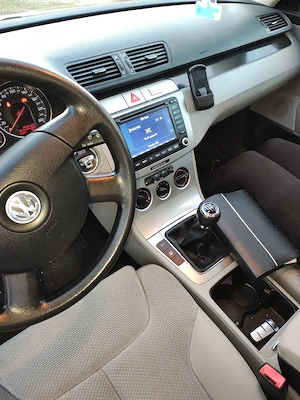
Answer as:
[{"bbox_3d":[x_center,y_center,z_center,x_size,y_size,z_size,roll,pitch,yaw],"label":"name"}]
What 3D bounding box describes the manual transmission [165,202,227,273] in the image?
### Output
[{"bbox_3d":[0.127,0.051,0.679,0.117,0.153,0.133,-28,52,-27],"label":"manual transmission"}]

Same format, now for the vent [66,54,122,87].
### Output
[{"bbox_3d":[-0.122,-0.281,0.641,0.112,0.026,0.050,-28,96,-27],"label":"vent"}]

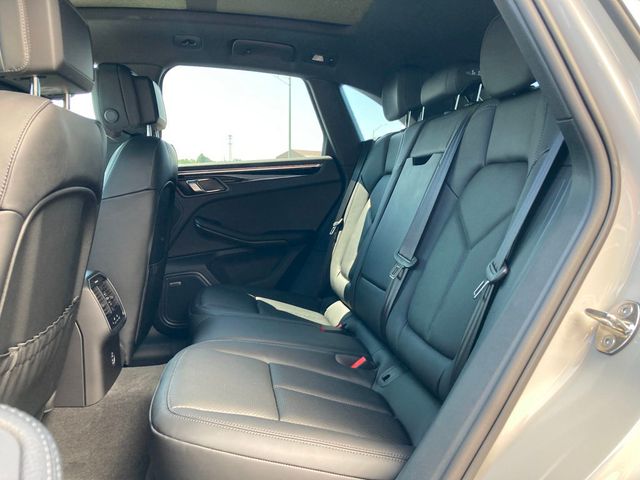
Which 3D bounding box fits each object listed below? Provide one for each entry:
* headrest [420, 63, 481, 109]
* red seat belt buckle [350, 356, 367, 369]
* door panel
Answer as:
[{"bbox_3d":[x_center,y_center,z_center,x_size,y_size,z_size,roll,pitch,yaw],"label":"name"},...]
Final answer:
[{"bbox_3d":[0.336,-0.392,1.284,0.115,0.105,0.225,5,5,-10],"label":"headrest"},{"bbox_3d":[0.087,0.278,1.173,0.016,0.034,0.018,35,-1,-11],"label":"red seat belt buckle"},{"bbox_3d":[-0.261,0.015,1.918,0.730,0.660,0.110,0,6,-10],"label":"door panel"}]

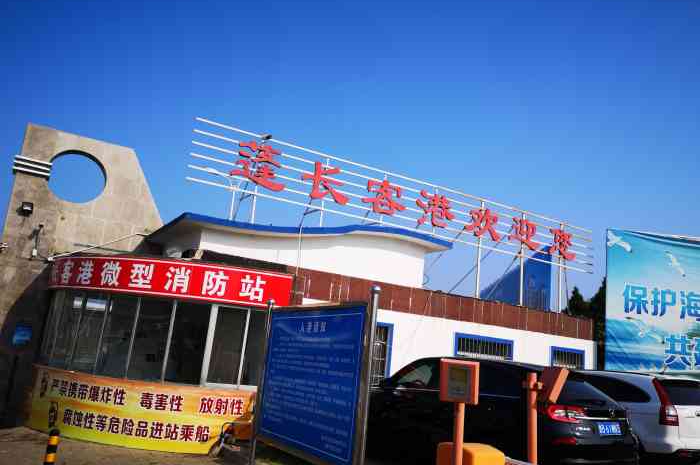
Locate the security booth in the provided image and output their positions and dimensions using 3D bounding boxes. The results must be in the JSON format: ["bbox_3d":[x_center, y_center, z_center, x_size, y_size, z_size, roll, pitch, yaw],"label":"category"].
[{"bbox_3d":[-2.911,1.843,8.424,3.350,2.620,2.250,11,-13,-24],"label":"security booth"}]

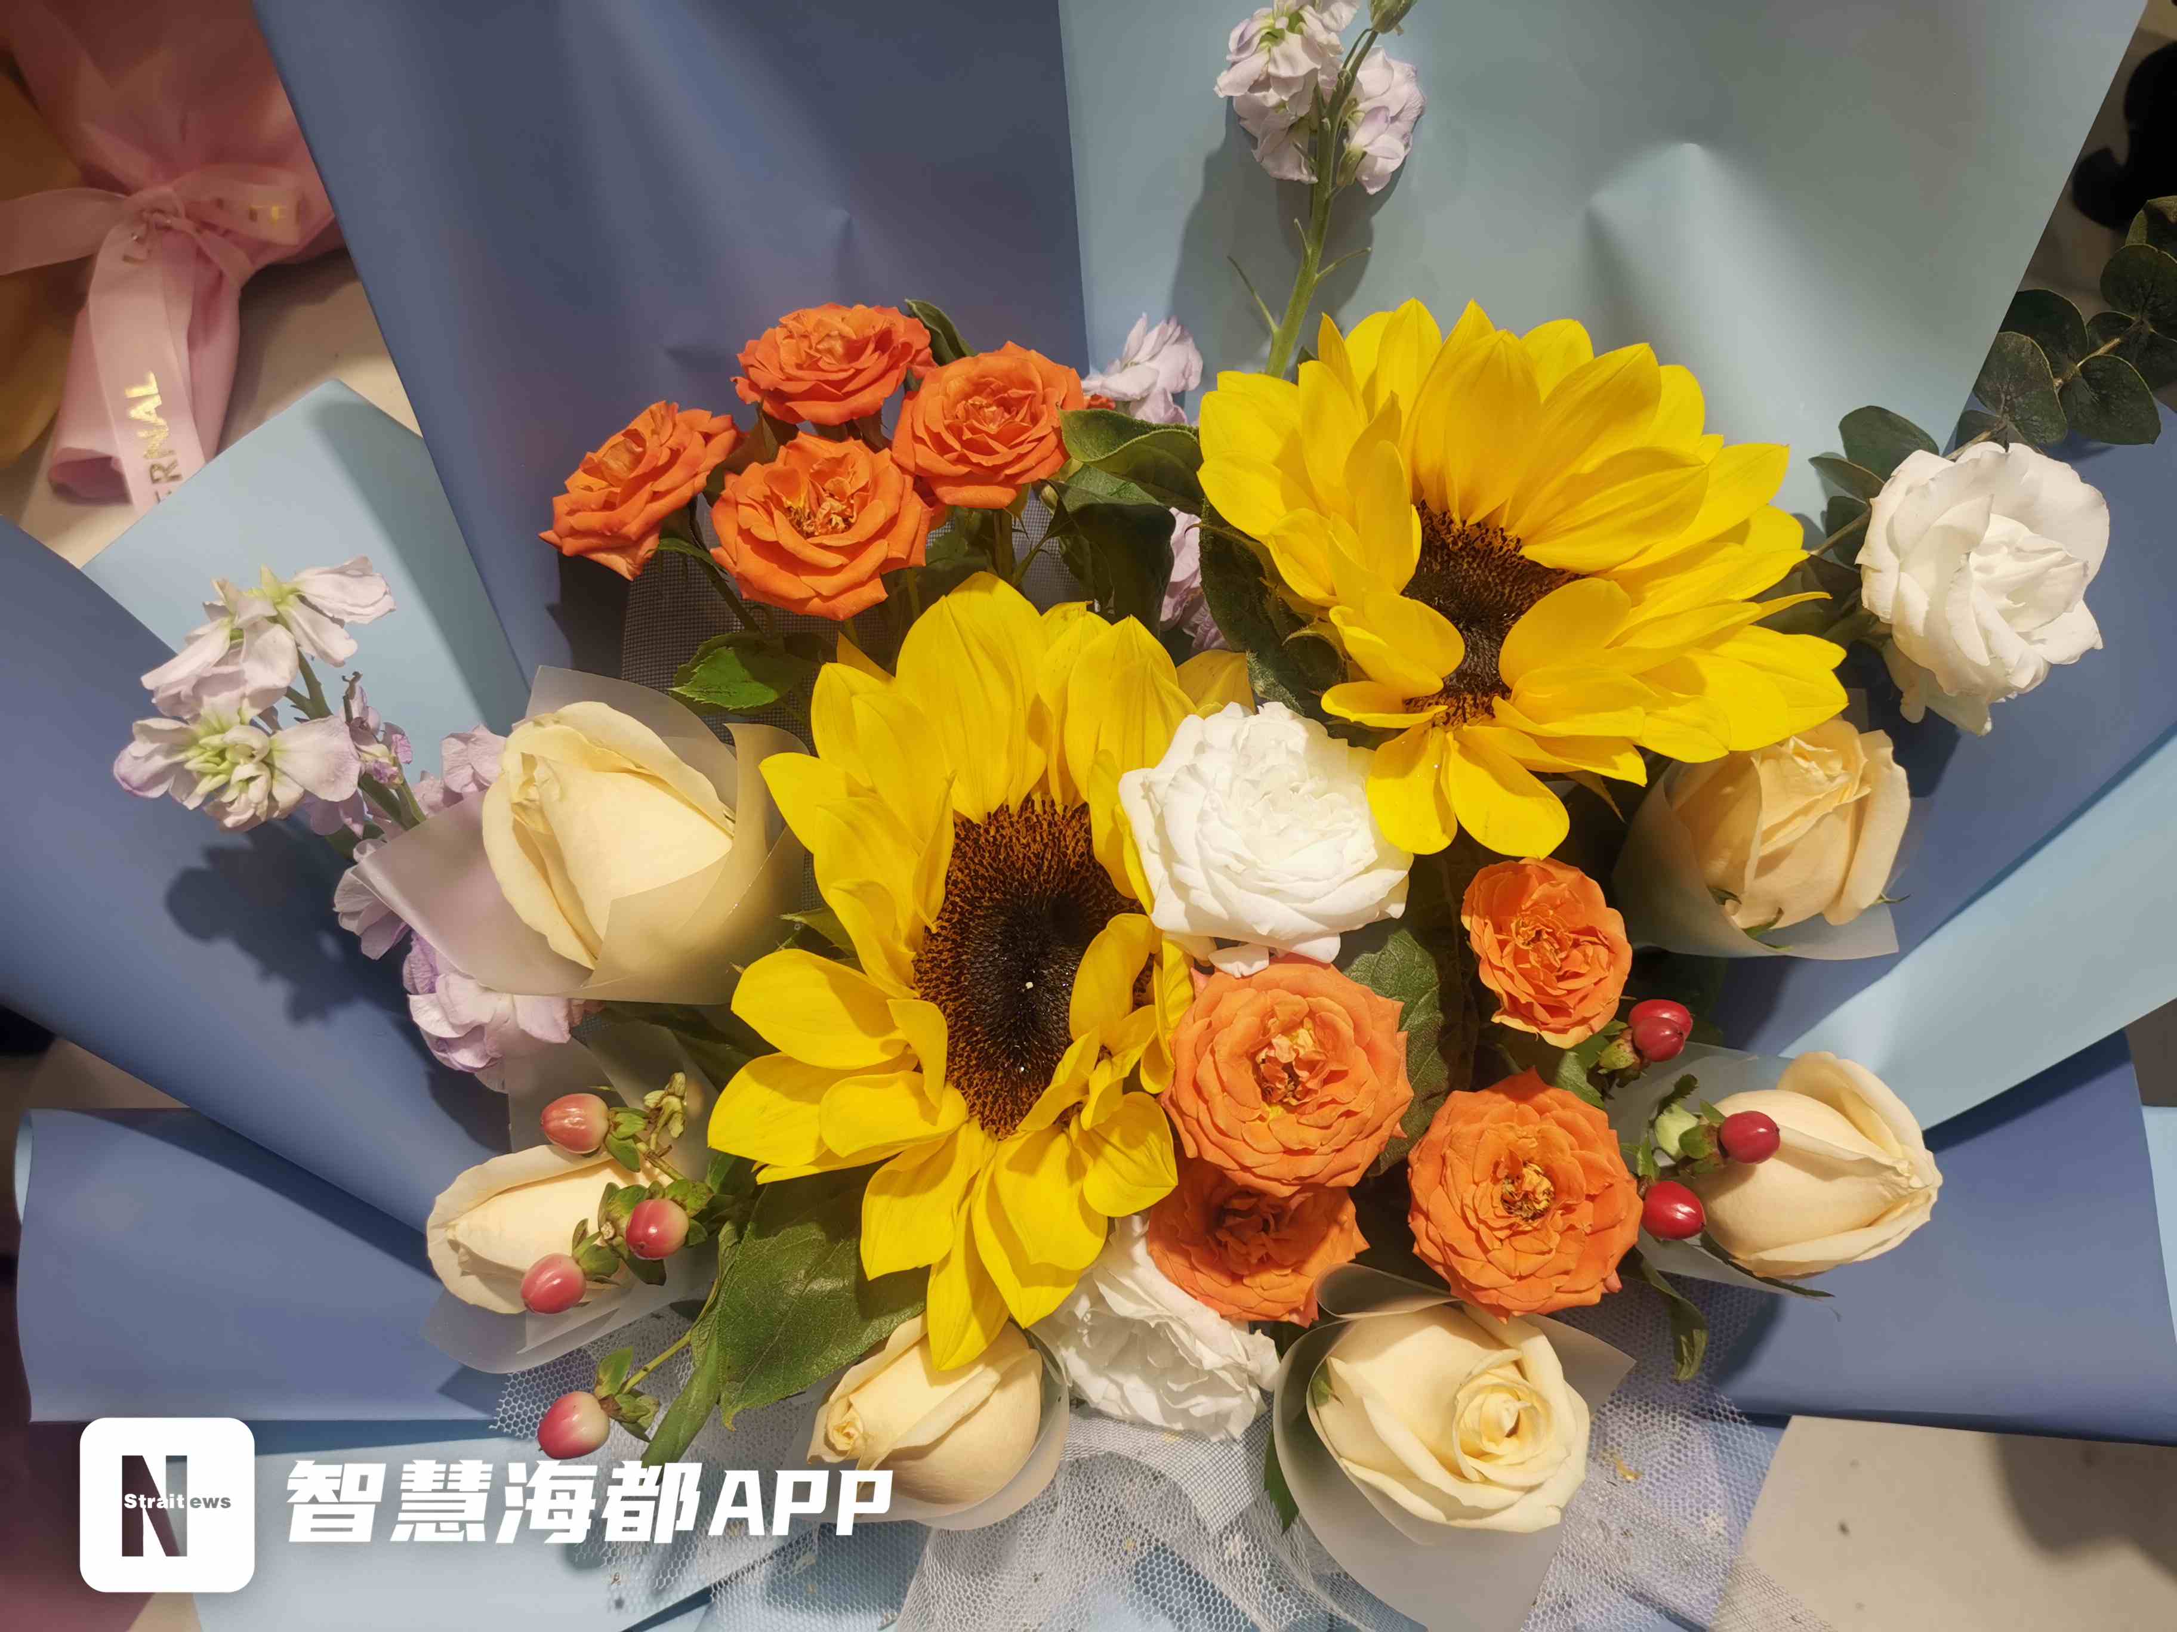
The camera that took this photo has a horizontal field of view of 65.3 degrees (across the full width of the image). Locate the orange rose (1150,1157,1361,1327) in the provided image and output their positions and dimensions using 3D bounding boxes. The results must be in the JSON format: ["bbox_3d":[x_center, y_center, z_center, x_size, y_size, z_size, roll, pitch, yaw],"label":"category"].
[{"bbox_3d":[0.038,0.093,0.385,0.049,0.034,0.049,0,84,-2],"label":"orange rose"}]

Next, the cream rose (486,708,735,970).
[{"bbox_3d":[-0.105,0.004,0.375,0.051,0.056,0.051,-23,55,26],"label":"cream rose"}]

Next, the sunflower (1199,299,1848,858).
[{"bbox_3d":[0.097,-0.053,0.380,0.138,0.057,0.130,0,63,-14],"label":"sunflower"}]

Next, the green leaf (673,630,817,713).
[{"bbox_3d":[-0.084,-0.035,0.415,0.037,0.007,0.025,-8,46,-12],"label":"green leaf"}]

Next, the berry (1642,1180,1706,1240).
[{"bbox_3d":[0.133,0.089,0.385,0.015,0.013,0.013,31,90,29],"label":"berry"}]

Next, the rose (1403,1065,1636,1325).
[{"bbox_3d":[0.092,0.080,0.357,0.048,0.034,0.050,0,75,10],"label":"rose"}]

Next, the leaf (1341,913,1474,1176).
[{"bbox_3d":[0.071,0.055,0.400,0.034,0.012,0.060,6,71,-14],"label":"leaf"}]

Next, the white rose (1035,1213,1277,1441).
[{"bbox_3d":[0.016,0.121,0.405,0.059,0.057,0.046,0,21,3],"label":"white rose"}]

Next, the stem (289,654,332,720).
[{"bbox_3d":[-0.194,-0.033,0.425,0.004,0.020,0.004,-24,18,0],"label":"stem"}]

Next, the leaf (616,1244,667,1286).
[{"bbox_3d":[-0.101,0.102,0.385,0.013,0.004,0.008,31,67,8],"label":"leaf"}]

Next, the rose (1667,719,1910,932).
[{"bbox_3d":[0.173,0.001,0.420,0.054,0.054,0.054,0,63,-27],"label":"rose"}]

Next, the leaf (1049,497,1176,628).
[{"bbox_3d":[0.006,-0.058,0.395,0.027,0.012,0.034,0,96,0],"label":"leaf"}]

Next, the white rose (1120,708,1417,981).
[{"bbox_3d":[0.037,0.004,0.365,0.060,0.043,0.060,2,72,-7],"label":"white rose"}]

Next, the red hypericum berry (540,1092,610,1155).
[{"bbox_3d":[-0.109,0.065,0.360,0.015,0.013,0.013,-3,91,-27],"label":"red hypericum berry"}]

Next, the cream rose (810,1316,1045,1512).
[{"bbox_3d":[-0.036,0.135,0.385,0.056,0.044,0.044,-23,16,-38],"label":"cream rose"}]

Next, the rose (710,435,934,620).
[{"bbox_3d":[-0.062,-0.067,0.395,0.050,0.035,0.050,1,63,-3],"label":"rose"}]

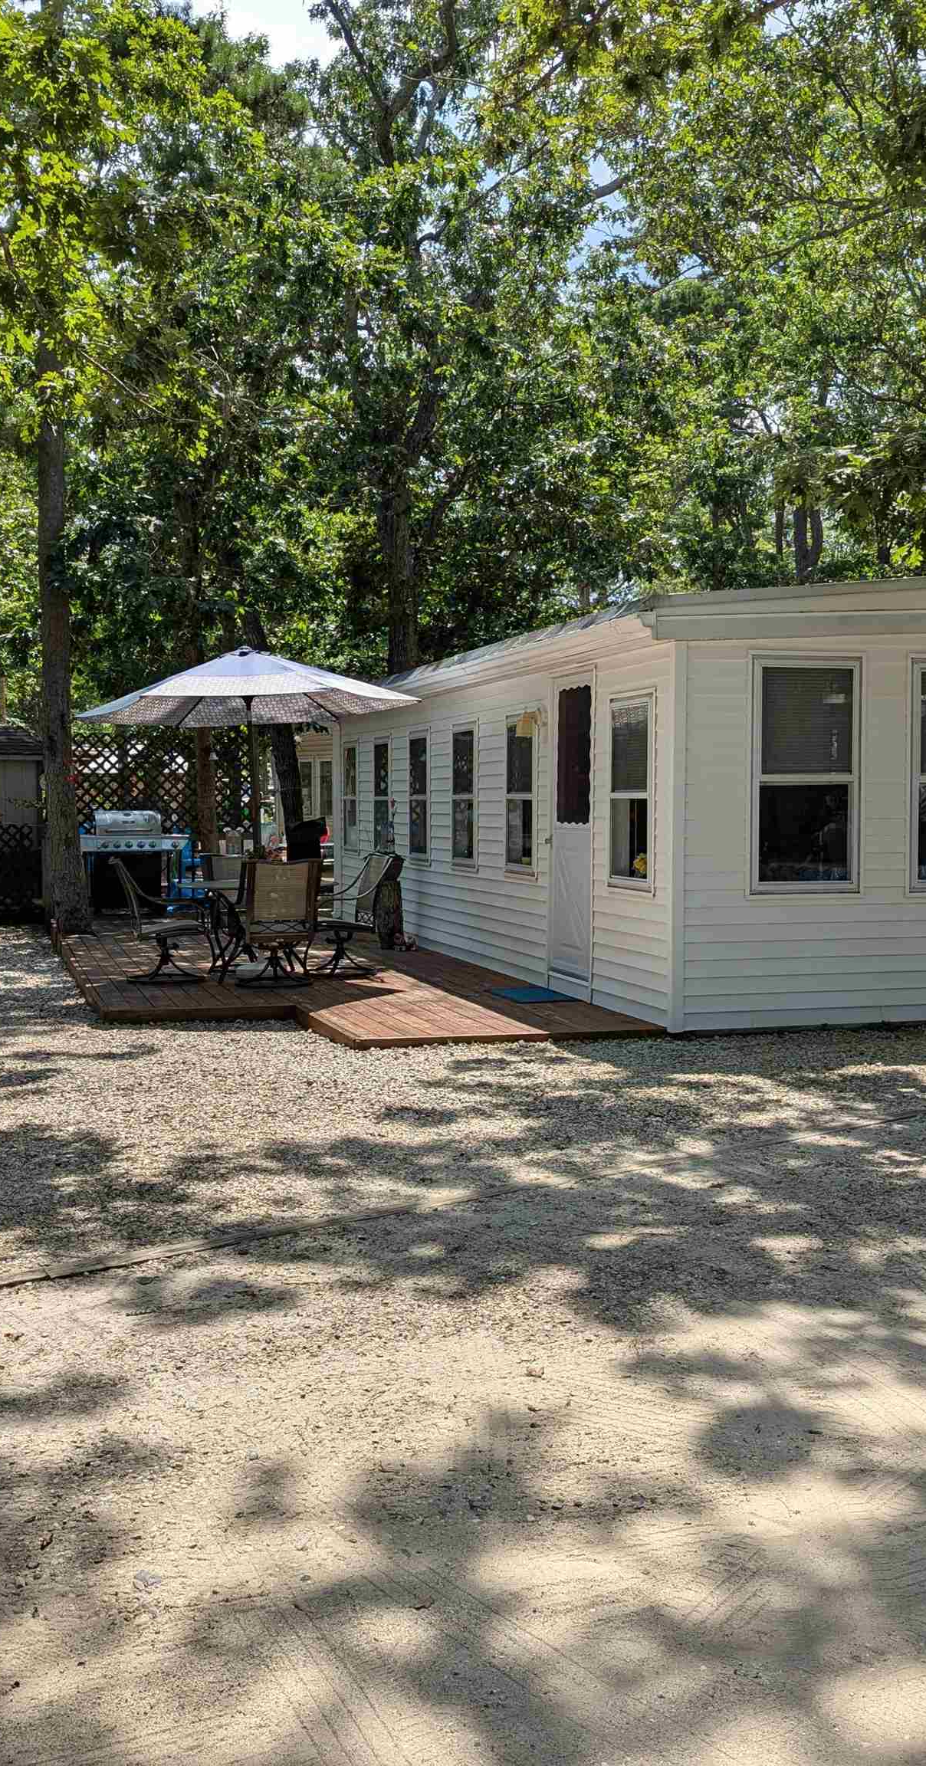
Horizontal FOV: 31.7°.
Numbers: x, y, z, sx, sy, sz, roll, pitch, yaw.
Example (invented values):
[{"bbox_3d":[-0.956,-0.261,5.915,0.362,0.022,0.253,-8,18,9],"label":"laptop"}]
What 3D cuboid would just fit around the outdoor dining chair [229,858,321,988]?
[{"bbox_3d":[-1.369,0.261,11.746,0.650,0.930,0.720,-1,3,-13],"label":"outdoor dining chair"}]

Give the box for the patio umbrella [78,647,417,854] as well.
[{"bbox_3d":[-1.573,-0.533,12.200,2.530,2.480,2.400,-3,0,0],"label":"patio umbrella"}]

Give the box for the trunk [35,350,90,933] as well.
[{"bbox_3d":[-4.147,-2.474,16.751,0.460,5.955,0.430,-1,3,-14],"label":"trunk"}]

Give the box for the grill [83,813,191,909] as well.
[{"bbox_3d":[-3.999,-0.244,19.561,1.420,1.200,0.620,-1,3,-15],"label":"grill"}]

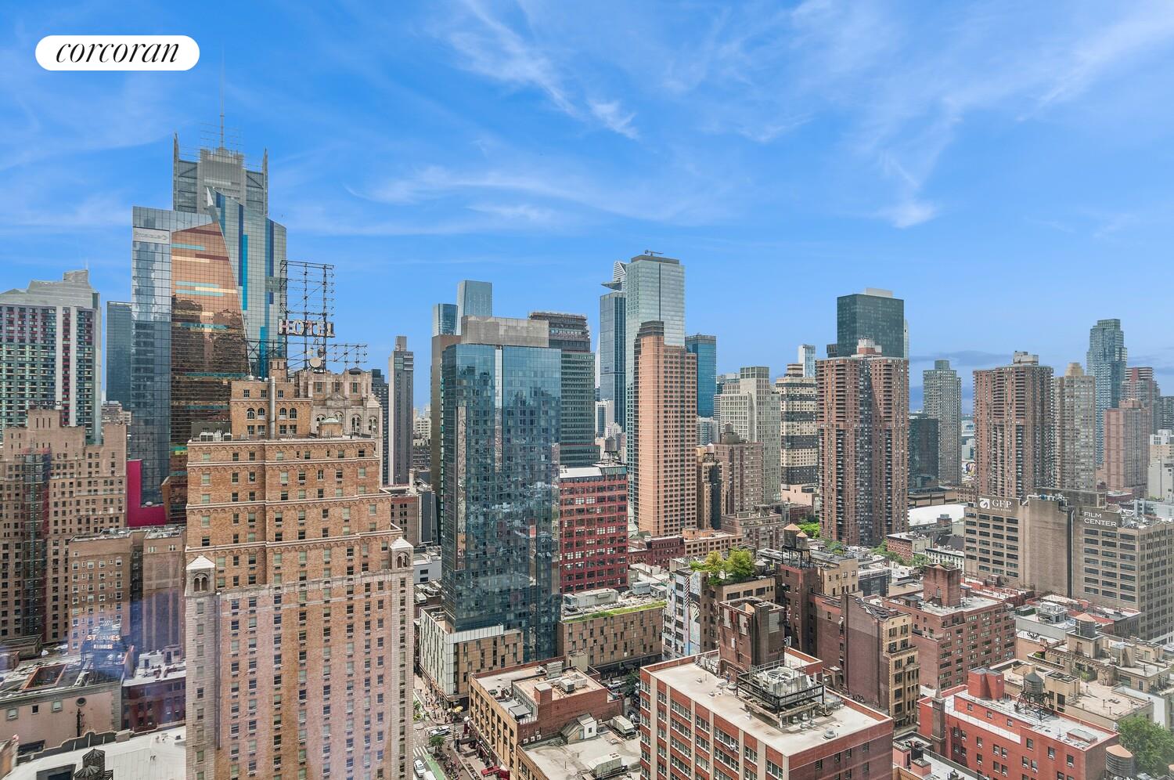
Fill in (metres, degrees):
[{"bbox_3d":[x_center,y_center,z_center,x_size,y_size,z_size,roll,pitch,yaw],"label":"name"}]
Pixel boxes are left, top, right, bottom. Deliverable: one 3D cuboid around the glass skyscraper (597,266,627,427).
[{"bbox_3d":[60.450,-56.930,1143.450,63.900,345.100,63.900,0,-1,-29],"label":"glass skyscraper"}]

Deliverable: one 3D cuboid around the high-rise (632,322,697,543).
[{"bbox_3d":[44.800,28.700,360.990,34.000,136.000,22.700,0,-1,-29],"label":"high-rise"}]

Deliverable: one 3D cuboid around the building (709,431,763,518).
[{"bbox_3d":[93.310,61.980,385.560,27.800,72.100,20.600,0,-1,-29],"label":"building"}]

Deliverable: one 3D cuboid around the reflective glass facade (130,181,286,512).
[{"bbox_3d":[-144.810,12.040,240.970,47.100,165.000,42.000,1,-2,-29],"label":"reflective glass facade"}]

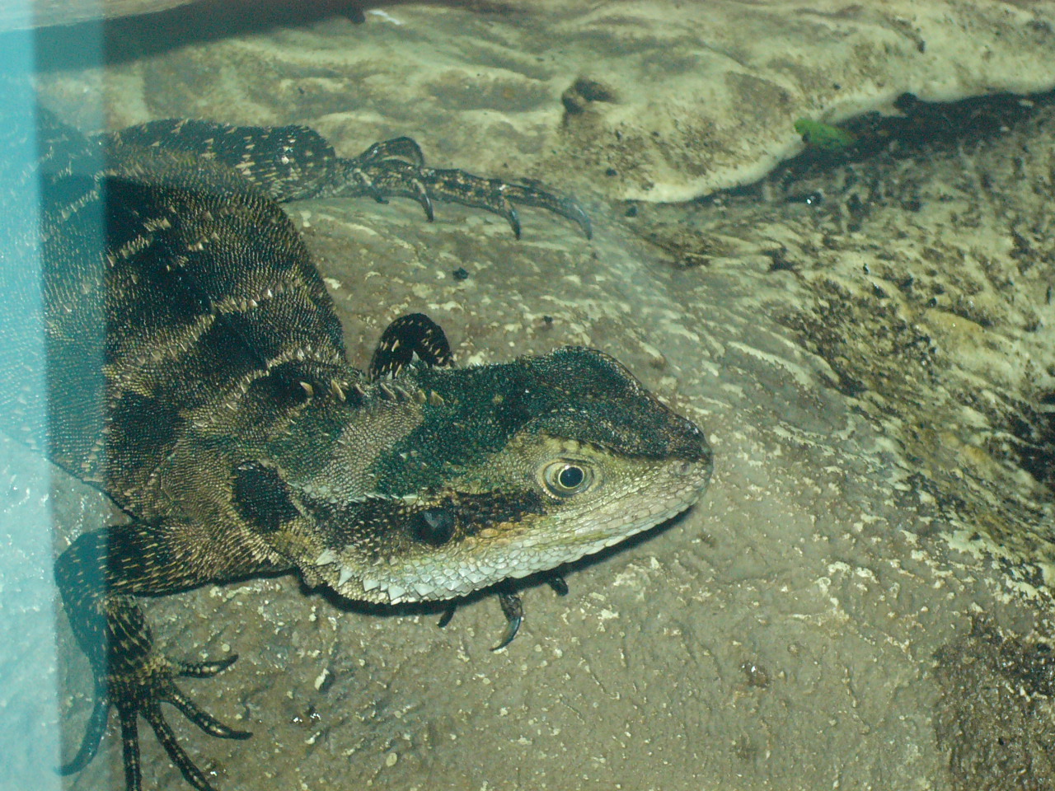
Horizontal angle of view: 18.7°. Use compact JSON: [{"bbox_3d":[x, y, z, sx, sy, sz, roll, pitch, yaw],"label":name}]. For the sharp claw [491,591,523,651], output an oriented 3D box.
[{"bbox_3d":[-0.004,0.048,0.688,0.005,0.006,0.013,6,44,6],"label":"sharp claw"}]

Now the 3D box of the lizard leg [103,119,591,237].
[{"bbox_3d":[-0.044,-0.053,0.775,0.117,0.022,0.026,4,44,4],"label":"lizard leg"}]

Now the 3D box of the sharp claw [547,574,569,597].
[{"bbox_3d":[0.007,0.041,0.695,0.004,0.004,0.006,-18,47,-18],"label":"sharp claw"}]

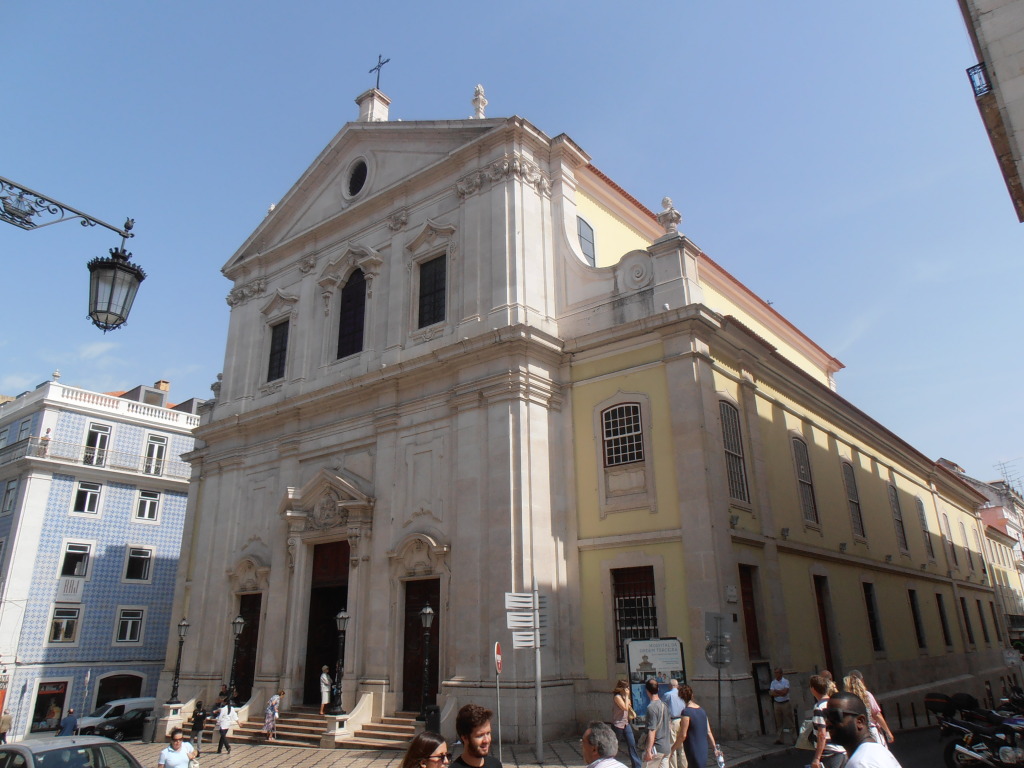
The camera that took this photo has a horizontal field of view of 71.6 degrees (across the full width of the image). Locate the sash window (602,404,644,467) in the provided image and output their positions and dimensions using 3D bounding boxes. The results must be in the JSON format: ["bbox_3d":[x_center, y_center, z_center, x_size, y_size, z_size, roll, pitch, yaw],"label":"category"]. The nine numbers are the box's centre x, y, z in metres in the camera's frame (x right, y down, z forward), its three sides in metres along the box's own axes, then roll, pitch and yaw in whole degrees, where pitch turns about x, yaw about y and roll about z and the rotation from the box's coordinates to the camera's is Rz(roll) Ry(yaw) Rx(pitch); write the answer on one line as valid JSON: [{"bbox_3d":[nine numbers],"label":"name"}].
[{"bbox_3d":[3.609,1.644,23.172,1.480,2.040,0.150,-15,-24,34],"label":"sash window"}]

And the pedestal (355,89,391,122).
[{"bbox_3d":[-6.966,-13.179,35.314,1.370,2.150,1.120,-15,-24,34],"label":"pedestal"}]

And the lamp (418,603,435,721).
[{"bbox_3d":[-2.542,8.240,21.212,0.520,3.280,0.520,-15,-24,34],"label":"lamp"}]

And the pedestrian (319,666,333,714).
[{"bbox_3d":[-6.690,10.928,25.416,0.380,1.630,0.500,-1,-20,0],"label":"pedestrian"}]

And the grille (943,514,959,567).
[{"bbox_3d":[29.224,10.349,47.398,0.120,3.436,1.400,-17,-26,38],"label":"grille"}]

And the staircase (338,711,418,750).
[{"bbox_3d":[-3.535,10.864,22.217,3.050,0.850,2.500,-15,-24,34],"label":"staircase"}]

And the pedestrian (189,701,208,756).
[{"bbox_3d":[-9.916,10.928,22.493,0.550,1.610,0.500,-12,-23,28],"label":"pedestrian"}]

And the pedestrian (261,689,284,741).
[{"bbox_3d":[-8.024,11.226,24.152,0.720,1.580,0.500,2,-20,-9],"label":"pedestrian"}]

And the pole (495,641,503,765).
[{"bbox_3d":[-0.242,6.618,14.409,0.100,2.600,0.600,-4,-20,7],"label":"pole"}]

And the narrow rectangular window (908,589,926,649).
[{"bbox_3d":[20.611,11.976,36.106,0.120,2.750,1.450,-17,-26,38],"label":"narrow rectangular window"}]

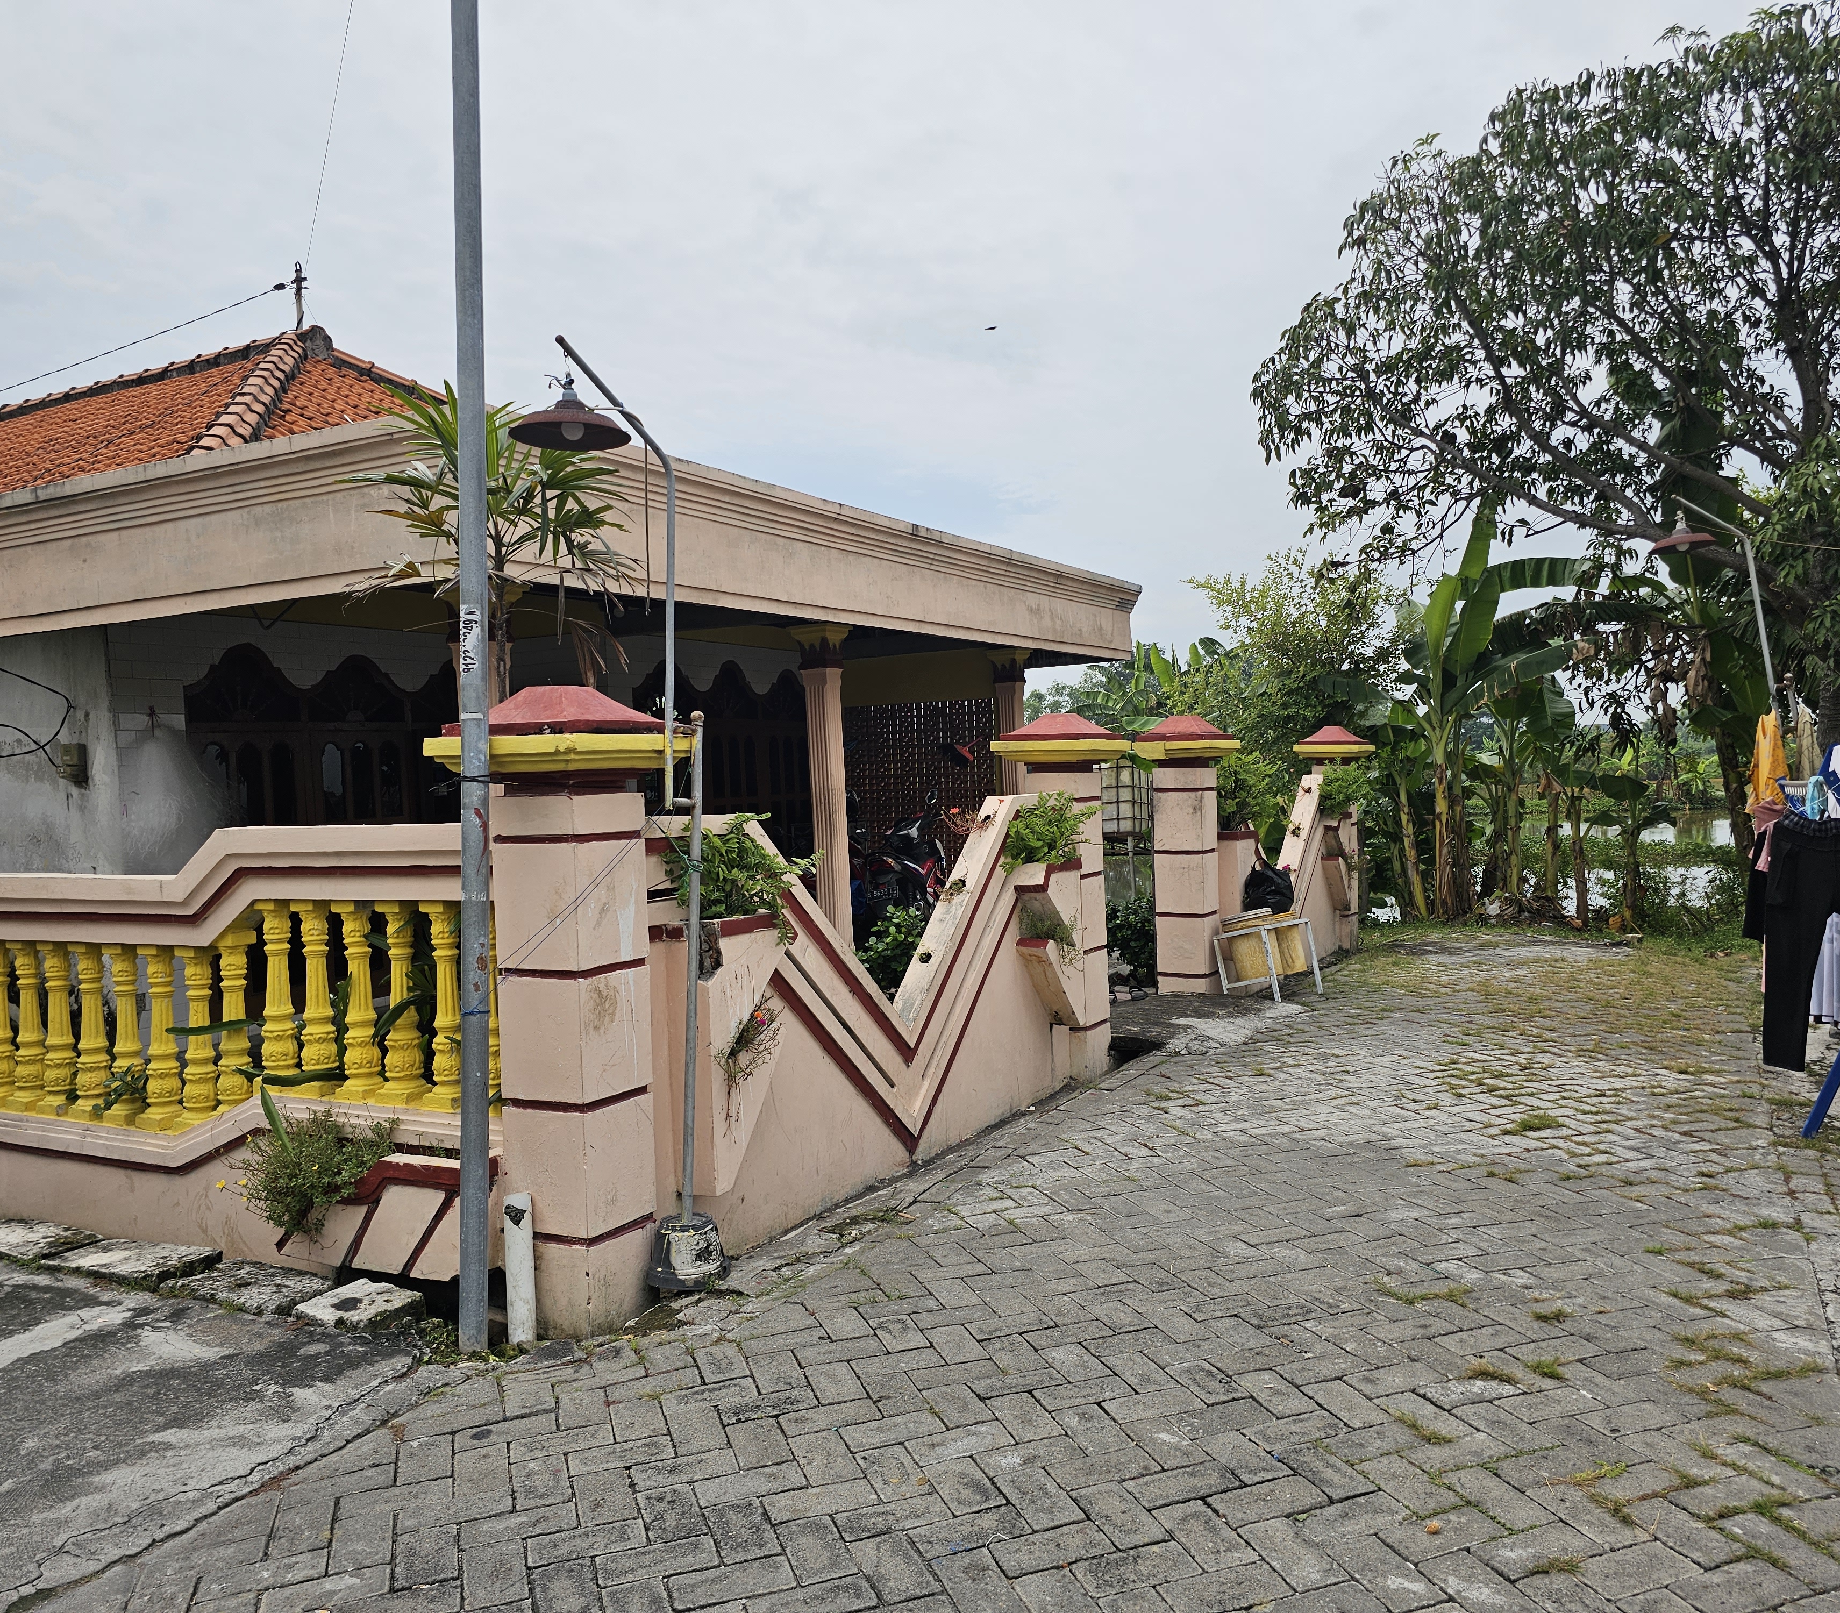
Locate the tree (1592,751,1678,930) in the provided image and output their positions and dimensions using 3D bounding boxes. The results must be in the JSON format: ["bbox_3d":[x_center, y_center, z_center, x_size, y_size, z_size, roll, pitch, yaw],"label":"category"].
[{"bbox_3d":[5.366,0.258,10.700,0.600,1.360,0.640,-1,2,28],"label":"tree"}]

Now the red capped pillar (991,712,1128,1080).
[{"bbox_3d":[0.695,0.425,6.766,0.496,1.713,0.496,-1,2,28],"label":"red capped pillar"}]

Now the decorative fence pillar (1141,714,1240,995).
[{"bbox_3d":[1.543,0.279,8.268,0.496,1.561,0.496,-1,2,28],"label":"decorative fence pillar"}]

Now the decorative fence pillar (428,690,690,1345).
[{"bbox_3d":[-0.945,0.536,3.926,0.496,1.717,0.496,-1,2,28],"label":"decorative fence pillar"}]

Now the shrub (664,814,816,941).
[{"bbox_3d":[-0.519,0.208,4.168,0.240,0.355,0.450,-1,2,28],"label":"shrub"}]

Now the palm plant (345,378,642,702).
[{"bbox_3d":[-1.558,-0.109,5.248,1.050,2.800,1.050,-2,1,-16],"label":"palm plant"}]

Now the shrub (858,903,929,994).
[{"bbox_3d":[-0.133,0.794,7.300,0.460,0.580,0.480,-2,2,0],"label":"shrub"}]

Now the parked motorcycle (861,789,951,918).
[{"bbox_3d":[-0.046,0.496,11.216,0.700,1.140,1.900,-1,1,15],"label":"parked motorcycle"}]

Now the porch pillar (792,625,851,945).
[{"bbox_3d":[-0.637,-0.058,9.761,0.295,2.330,0.295,-1,2,28],"label":"porch pillar"}]

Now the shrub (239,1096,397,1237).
[{"bbox_3d":[-1.646,0.985,3.905,0.350,0.350,0.240,-1,2,28],"label":"shrub"}]

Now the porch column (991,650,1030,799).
[{"bbox_3d":[0.845,-0.173,12.908,0.260,2.450,0.260,-1,2,28],"label":"porch column"}]

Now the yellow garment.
[{"bbox_3d":[4.152,-0.218,7.000,0.210,0.480,0.180,-1,2,31],"label":"yellow garment"}]

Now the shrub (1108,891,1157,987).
[{"bbox_3d":[1.294,0.803,8.700,0.500,0.600,0.500,-1,2,28],"label":"shrub"}]

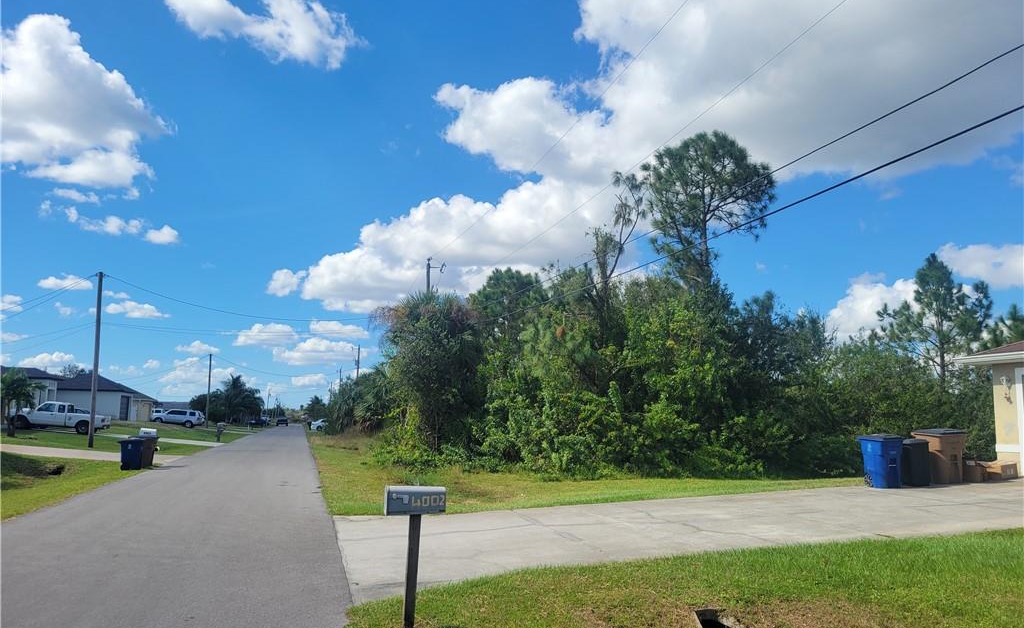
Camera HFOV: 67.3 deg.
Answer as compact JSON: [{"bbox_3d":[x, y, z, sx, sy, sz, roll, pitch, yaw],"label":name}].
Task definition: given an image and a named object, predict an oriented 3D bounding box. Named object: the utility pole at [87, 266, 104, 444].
[{"bbox_3d":[-19.212,2.051,35.500,0.300,8.200,0.300,2,-8,-15],"label":"utility pole"}]

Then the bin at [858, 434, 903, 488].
[{"bbox_3d":[7.844,3.128,16.400,0.620,1.060,0.730,2,-8,-15],"label":"bin"}]

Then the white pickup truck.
[{"bbox_3d":[-25.764,5.958,44.000,5.100,1.720,1.780,2,-8,-15],"label":"white pickup truck"}]

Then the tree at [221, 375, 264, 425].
[{"bbox_3d":[-37.135,11.987,106.000,5.700,7.100,5.700,2,-8,-15],"label":"tree"}]

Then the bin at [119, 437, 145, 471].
[{"bbox_3d":[-13.002,4.761,26.300,0.730,1.060,0.620,2,-8,-15],"label":"bin"}]

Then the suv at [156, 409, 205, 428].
[{"bbox_3d":[-34.579,10.847,80.000,4.800,1.800,1.950,2,-8,-15],"label":"suv"}]

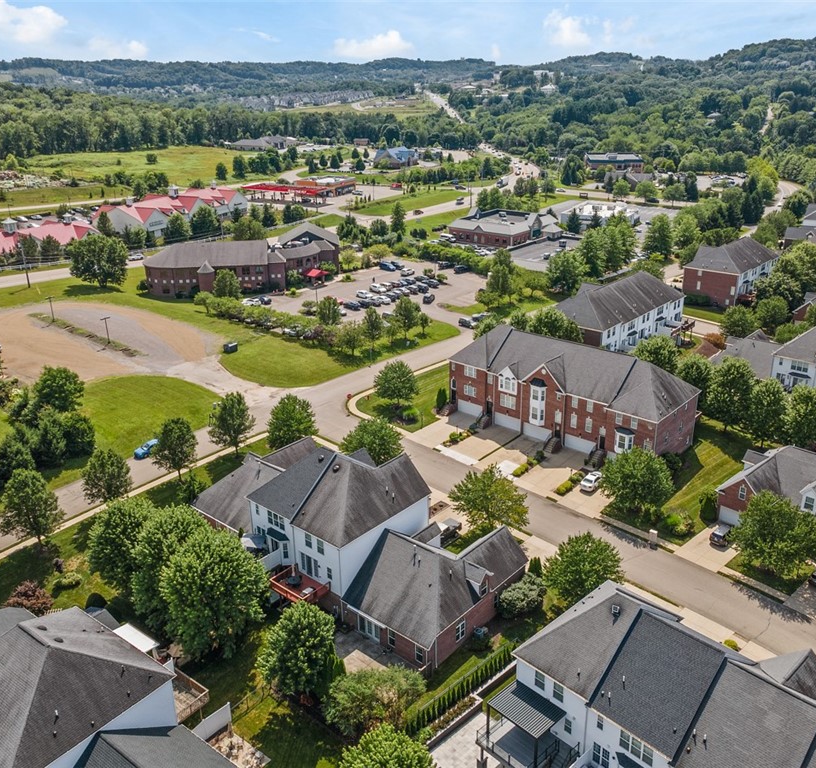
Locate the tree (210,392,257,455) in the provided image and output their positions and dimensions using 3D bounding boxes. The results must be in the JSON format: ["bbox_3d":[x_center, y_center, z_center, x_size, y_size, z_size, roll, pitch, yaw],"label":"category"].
[{"bbox_3d":[-25.046,5.898,101.832,6.847,9.593,6.847,-1,20,0],"label":"tree"}]

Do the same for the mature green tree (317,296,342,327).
[{"bbox_3d":[-15.854,-14.504,143.626,5.300,6.600,5.300,-1,21,0],"label":"mature green tree"}]

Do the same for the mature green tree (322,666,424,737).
[{"bbox_3d":[-2.701,26.384,59.000,8.500,5.600,7.200,-1,20,0],"label":"mature green tree"}]

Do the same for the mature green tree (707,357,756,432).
[{"bbox_3d":[50.210,1.880,110.360,7.400,12.300,7.400,9,23,24],"label":"mature green tree"}]

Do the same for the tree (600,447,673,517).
[{"bbox_3d":[27.828,12.034,86.444,8.809,8.757,8.809,-1,20,0],"label":"tree"}]

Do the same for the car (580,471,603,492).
[{"bbox_3d":[25.177,12.588,94.705,1.860,1.460,4.800,18,28,39],"label":"car"}]

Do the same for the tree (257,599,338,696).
[{"bbox_3d":[-9.463,23.435,61.794,7.404,9.397,7.404,-1,20,0],"label":"tree"}]

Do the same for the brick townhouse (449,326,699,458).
[{"bbox_3d":[24.760,0.280,110.560,35.900,14.100,15.600,18,28,39],"label":"brick townhouse"}]

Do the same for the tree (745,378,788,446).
[{"bbox_3d":[52.215,4.386,103.721,6.200,10.800,6.200,-1,21,0],"label":"tree"}]

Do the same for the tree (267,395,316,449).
[{"bbox_3d":[-17.070,5.850,104.460,7.270,8.740,7.270,-1,21,0],"label":"tree"}]

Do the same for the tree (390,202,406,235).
[{"bbox_3d":[-3.600,-62.670,270.730,6.100,12.750,6.100,-1,21,0],"label":"tree"}]

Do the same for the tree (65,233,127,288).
[{"bbox_3d":[-84.214,-33.319,193.310,15.300,14.200,15.300,-1,21,0],"label":"tree"}]

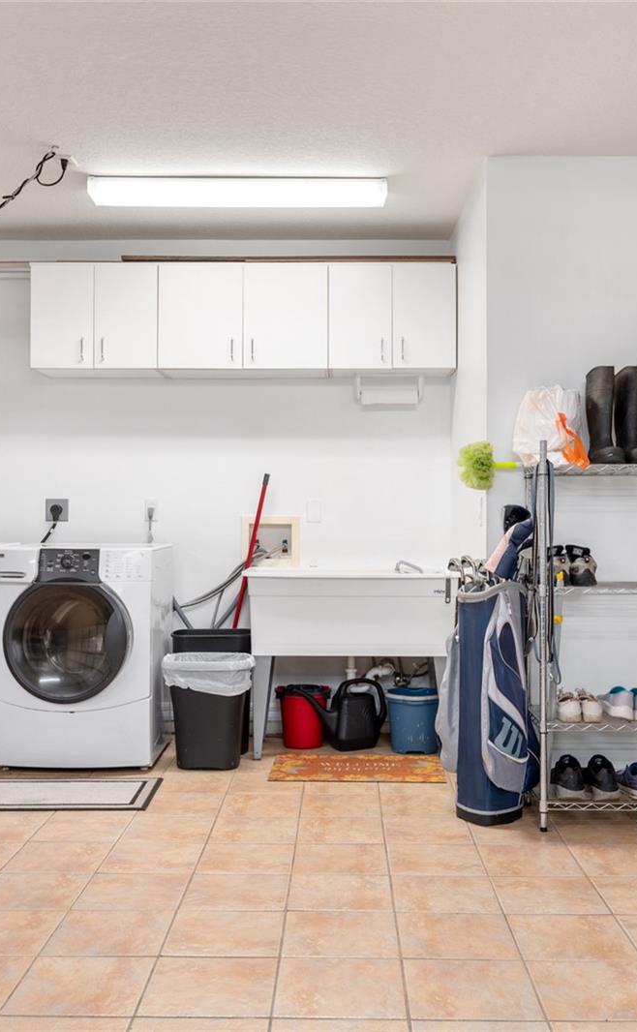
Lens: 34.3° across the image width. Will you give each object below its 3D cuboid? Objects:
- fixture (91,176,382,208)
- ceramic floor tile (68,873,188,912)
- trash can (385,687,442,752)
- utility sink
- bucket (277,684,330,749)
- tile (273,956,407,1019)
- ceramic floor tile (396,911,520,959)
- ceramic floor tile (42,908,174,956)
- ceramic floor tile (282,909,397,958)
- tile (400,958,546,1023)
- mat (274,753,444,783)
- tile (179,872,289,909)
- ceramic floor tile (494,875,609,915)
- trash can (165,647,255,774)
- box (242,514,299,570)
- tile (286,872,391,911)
[{"bbox_3d":[-0.336,-1.369,4.367,1.240,0.075,0.200,0,0,0],"label":"fixture"},{"bbox_3d":[-0.540,1.112,3.047,0.300,0.010,0.300,0,0,1],"label":"ceramic floor tile"},{"bbox_3d":[0.459,0.974,4.925,0.260,0.275,0.260,0,0,0],"label":"trash can"},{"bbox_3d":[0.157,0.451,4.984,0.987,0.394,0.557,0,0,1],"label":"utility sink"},{"bbox_3d":[-0.073,0.970,5.010,0.255,0.270,0.255,0,0,0],"label":"bucket"},{"bbox_3d":[0.052,1.111,2.424,0.300,0.008,0.300,0,0,1],"label":"tile"},{"bbox_3d":[0.361,1.112,2.720,0.299,0.010,0.299,0,0,1],"label":"ceramic floor tile"},{"bbox_3d":[-0.553,1.121,2.760,0.304,0.010,0.304,0,0,1],"label":"ceramic floor tile"},{"bbox_3d":[0.059,1.111,2.732,0.300,0.010,0.300,0,0,1],"label":"ceramic floor tile"},{"bbox_3d":[0.355,1.111,2.417,0.299,0.010,0.299,0,0,1],"label":"tile"},{"bbox_3d":[0.170,1.100,4.508,0.750,0.010,0.460,0,0,1],"label":"mat"},{"bbox_3d":[-0.242,1.121,3.060,0.304,0.010,0.304,0,0,1],"label":"tile"},{"bbox_3d":[0.670,1.112,3.016,0.299,0.010,0.299,0,0,1],"label":"ceramic floor tile"},{"bbox_3d":[-0.480,0.865,4.600,0.380,0.480,0.280,0,0,1],"label":"trash can"},{"bbox_3d":[-0.241,0.132,5.264,0.292,0.257,0.080,0,0,0],"label":"box"},{"bbox_3d":[0.064,1.112,3.030,0.300,0.008,0.300,0,0,1],"label":"tile"}]

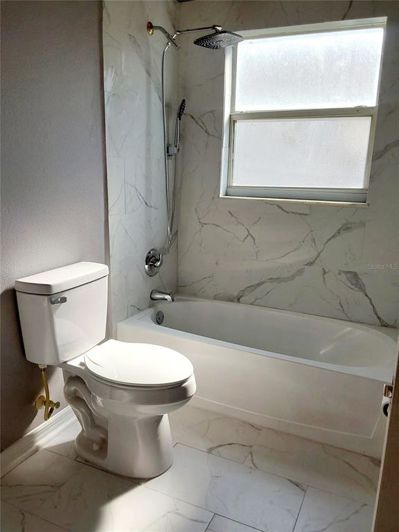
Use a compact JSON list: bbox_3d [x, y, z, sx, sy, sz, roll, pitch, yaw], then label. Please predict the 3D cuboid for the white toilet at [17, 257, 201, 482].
[{"bbox_3d":[-0.339,0.454,1.854,0.690,0.790,0.420,7,14,24],"label":"white toilet"}]

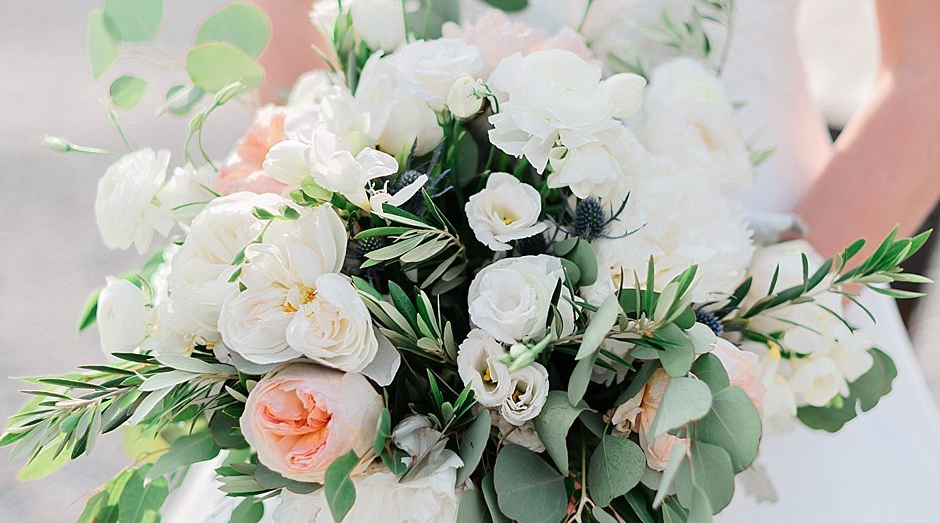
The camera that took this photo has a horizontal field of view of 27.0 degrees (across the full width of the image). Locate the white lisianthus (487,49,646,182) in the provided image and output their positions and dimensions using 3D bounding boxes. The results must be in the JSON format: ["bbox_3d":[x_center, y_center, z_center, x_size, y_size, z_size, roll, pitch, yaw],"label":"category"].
[{"bbox_3d":[0.057,-0.087,1.160,0.093,0.060,0.078,-1,60,-4],"label":"white lisianthus"}]

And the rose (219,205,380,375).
[{"bbox_3d":[-0.095,0.017,1.125,0.100,0.099,0.065,1,-3,3],"label":"rose"}]

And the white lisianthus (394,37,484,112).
[{"bbox_3d":[-0.019,-0.113,1.180,0.054,0.038,0.050,-1,17,-3],"label":"white lisianthus"}]

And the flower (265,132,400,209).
[{"bbox_3d":[-0.081,-0.055,1.155,0.079,0.044,0.052,0,-18,0],"label":"flower"}]

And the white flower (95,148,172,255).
[{"bbox_3d":[-0.192,-0.035,1.120,0.040,0.052,0.045,-11,20,-33],"label":"white flower"}]

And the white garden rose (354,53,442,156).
[{"bbox_3d":[-0.042,-0.094,1.180,0.056,0.059,0.055,2,17,6],"label":"white garden rose"}]

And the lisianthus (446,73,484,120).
[{"bbox_3d":[-0.003,-0.088,1.050,0.022,0.020,0.020,27,12,-44],"label":"lisianthus"}]

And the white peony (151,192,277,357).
[{"bbox_3d":[-0.141,0.005,1.090,0.072,0.080,0.060,9,19,27],"label":"white peony"}]

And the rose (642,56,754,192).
[{"bbox_3d":[0.134,-0.081,1.160,0.062,0.073,0.055,-6,18,-18],"label":"rose"}]

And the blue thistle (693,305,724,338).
[{"bbox_3d":[0.132,0.033,1.090,0.016,0.017,0.017,0,17,0],"label":"blue thistle"}]

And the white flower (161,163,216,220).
[{"bbox_3d":[-0.168,-0.043,1.190,0.039,0.040,0.036,12,-13,35],"label":"white flower"}]

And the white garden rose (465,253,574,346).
[{"bbox_3d":[0.030,0.022,1.135,0.060,0.052,0.050,3,-11,9],"label":"white garden rose"}]

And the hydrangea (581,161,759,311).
[{"bbox_3d":[0.120,-0.016,1.185,0.106,0.096,0.080,-7,-18,-21],"label":"hydrangea"}]

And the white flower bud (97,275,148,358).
[{"bbox_3d":[-0.210,0.034,1.190,0.034,0.050,0.042,8,-3,24],"label":"white flower bud"}]

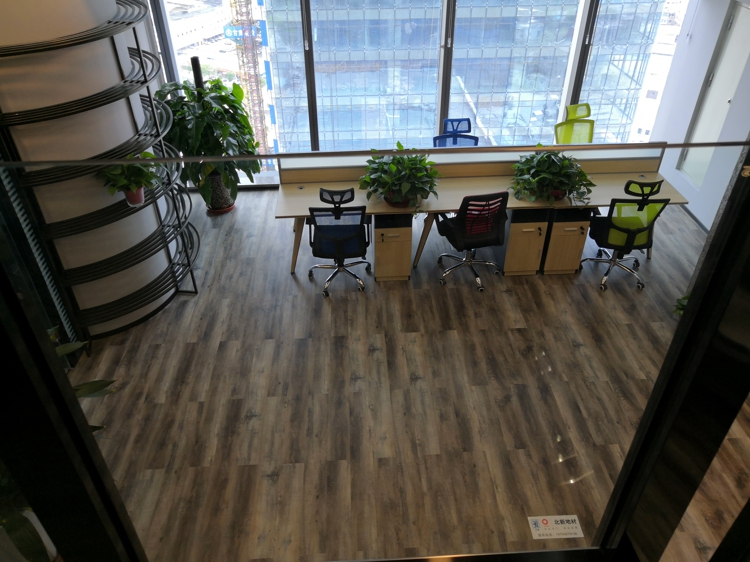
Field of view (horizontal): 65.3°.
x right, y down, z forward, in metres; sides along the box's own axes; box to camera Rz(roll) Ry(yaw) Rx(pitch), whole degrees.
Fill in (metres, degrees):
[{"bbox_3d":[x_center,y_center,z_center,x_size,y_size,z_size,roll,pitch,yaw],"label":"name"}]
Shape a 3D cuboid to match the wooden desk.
[{"bbox_3d":[0.934,-0.505,5.537,3.600,0.745,0.650,-2,37,-2],"label":"wooden desk"}]

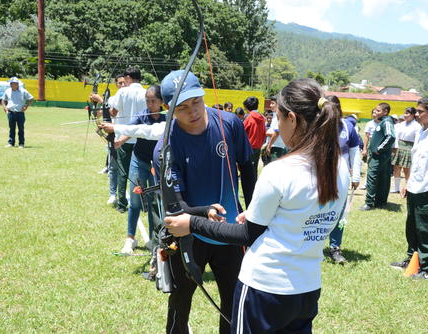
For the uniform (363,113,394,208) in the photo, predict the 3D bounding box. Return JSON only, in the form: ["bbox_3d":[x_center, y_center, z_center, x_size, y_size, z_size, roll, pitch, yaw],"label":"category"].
[{"bbox_3d":[2.378,-0.092,7.145,0.330,1.312,0.420,1,8,-12],"label":"uniform"}]

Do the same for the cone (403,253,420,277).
[{"bbox_3d":[1.753,0.836,4.347,0.160,0.205,0.160,2,8,-6],"label":"cone"}]

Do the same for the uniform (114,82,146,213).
[{"bbox_3d":[-1.042,-0.248,6.168,0.460,1.568,0.320,-3,10,-37],"label":"uniform"}]

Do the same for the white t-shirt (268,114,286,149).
[{"bbox_3d":[1.029,-0.561,7.800,0.300,0.580,0.440,2,8,-5],"label":"white t-shirt"}]

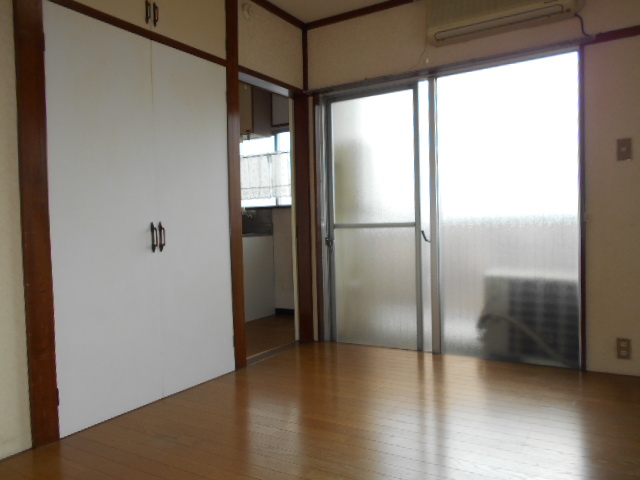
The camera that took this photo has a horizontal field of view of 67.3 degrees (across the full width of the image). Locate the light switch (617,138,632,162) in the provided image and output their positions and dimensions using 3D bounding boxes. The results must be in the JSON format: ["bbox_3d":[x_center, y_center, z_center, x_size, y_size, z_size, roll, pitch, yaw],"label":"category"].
[{"bbox_3d":[1.671,-0.495,2.637,0.070,0.120,0.012,0,2,31],"label":"light switch"}]

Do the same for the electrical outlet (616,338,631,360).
[{"bbox_3d":[1.675,0.602,2.649,0.071,0.118,0.012,0,2,30],"label":"electrical outlet"}]

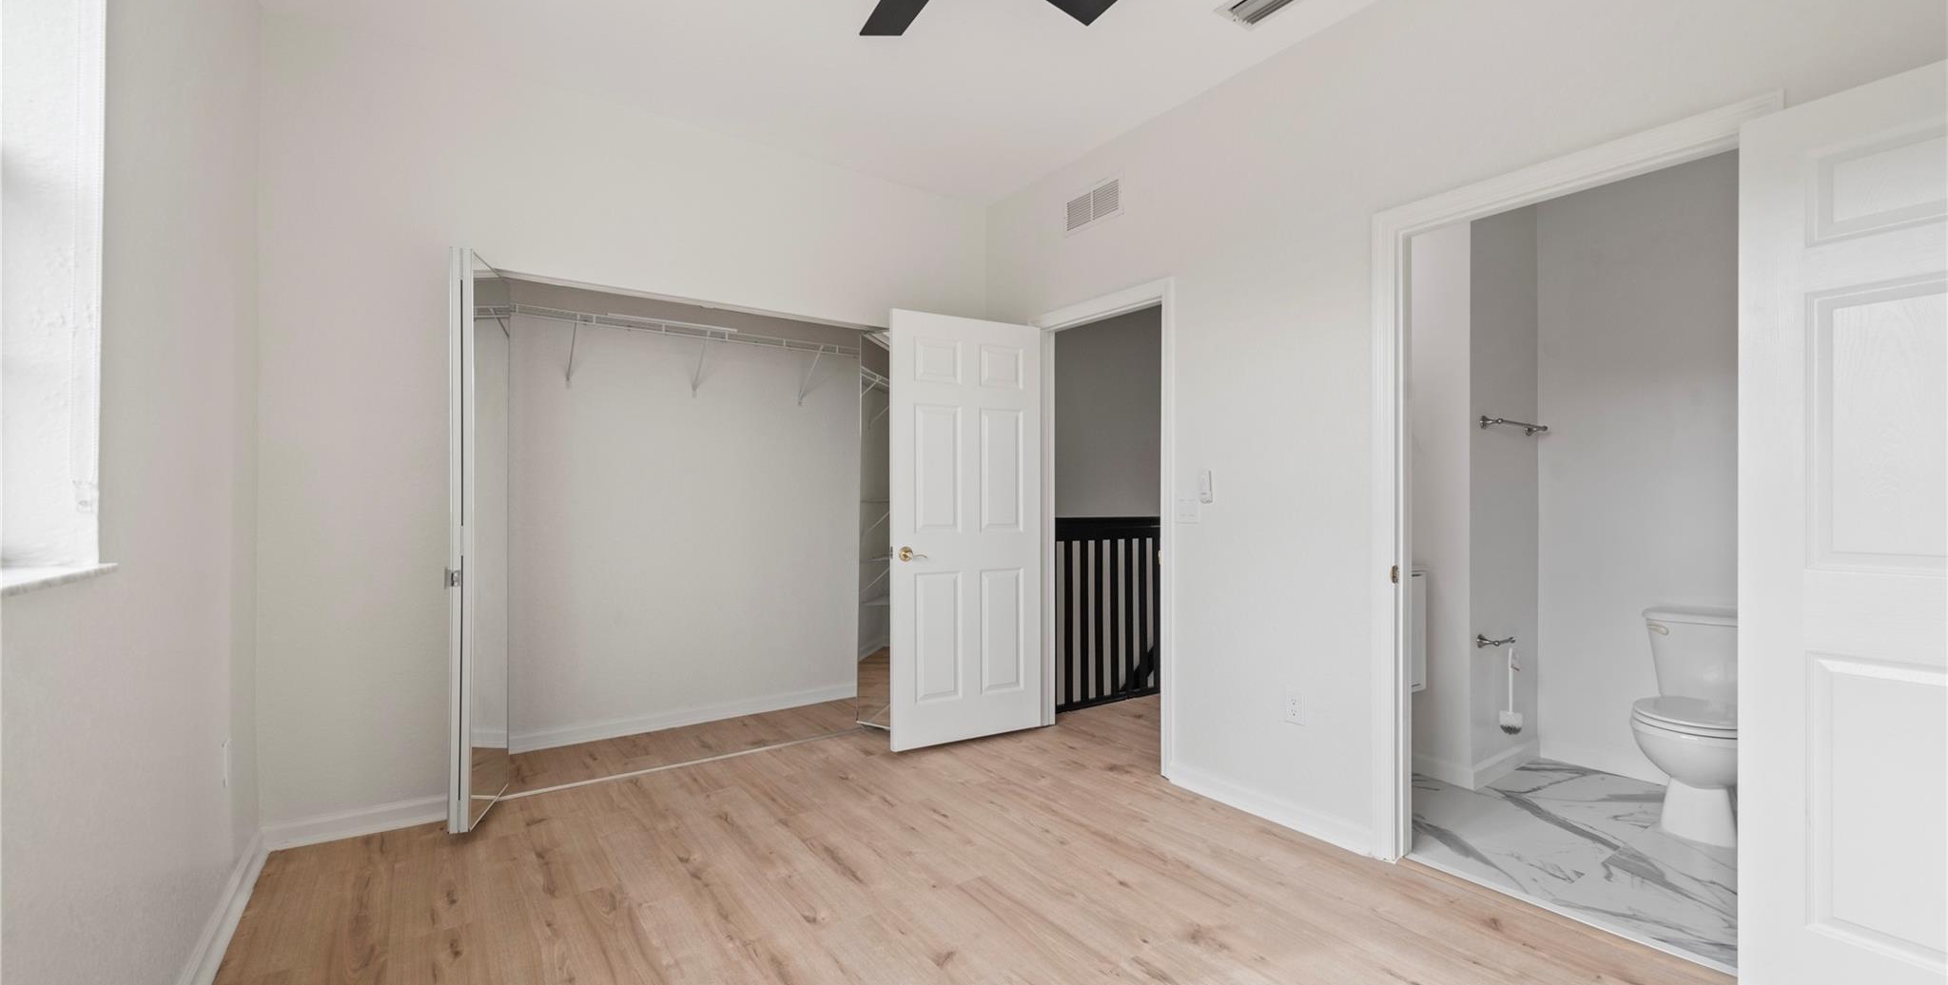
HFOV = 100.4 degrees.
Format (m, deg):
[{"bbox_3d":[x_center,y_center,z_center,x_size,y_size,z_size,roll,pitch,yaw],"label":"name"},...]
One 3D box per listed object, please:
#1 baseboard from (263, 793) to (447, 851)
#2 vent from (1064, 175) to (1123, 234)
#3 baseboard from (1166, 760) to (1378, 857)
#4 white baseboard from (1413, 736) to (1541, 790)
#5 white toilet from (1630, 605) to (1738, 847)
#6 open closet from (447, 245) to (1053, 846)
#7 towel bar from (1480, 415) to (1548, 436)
[{"bbox_3d":[-2.148,1.159,2.856,0.520,0.091,0.020,0,-1,-35],"label":"baseboard"},{"bbox_3d":[0.552,-1.333,3.789,0.023,0.182,0.394,0,-1,-35],"label":"vent"},{"bbox_3d":[1.067,1.162,3.049,0.020,0.093,0.864,0,-1,-35],"label":"baseboard"},{"bbox_3d":[2.241,1.172,3.603,0.727,0.093,0.247,0,-1,-35],"label":"white baseboard"},{"bbox_3d":[2.688,0.834,2.957,0.712,0.745,0.495,0,-1,-35],"label":"white toilet"},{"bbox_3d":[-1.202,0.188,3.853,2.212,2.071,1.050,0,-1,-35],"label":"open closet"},{"bbox_3d":[2.314,-0.284,3.462,0.485,0.061,0.079,0,-1,-35],"label":"towel bar"}]

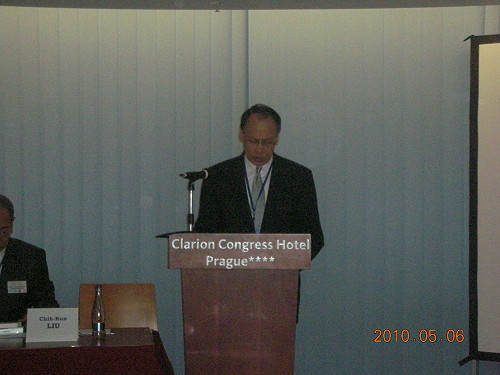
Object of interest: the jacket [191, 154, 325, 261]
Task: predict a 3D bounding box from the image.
[{"bbox_3d":[0.041,0.226,6.750,0.590,0.760,0.360,0,2,-1],"label":"jacket"}]

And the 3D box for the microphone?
[{"bbox_3d":[-0.230,-0.053,6.420,0.200,0.052,0.050,-2,2,-44],"label":"microphone"}]

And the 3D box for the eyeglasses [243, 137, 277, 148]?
[{"bbox_3d":[0.047,-0.212,6.680,0.142,0.045,0.140,4,20,-1],"label":"eyeglasses"}]

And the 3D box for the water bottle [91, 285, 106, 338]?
[{"bbox_3d":[-0.627,0.512,6.280,0.058,0.222,0.058,0,2,0],"label":"water bottle"}]

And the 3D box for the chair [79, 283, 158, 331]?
[{"bbox_3d":[-0.640,0.910,7.200,0.440,0.860,0.520,0,2,-1],"label":"chair"}]

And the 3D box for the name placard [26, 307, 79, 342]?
[{"bbox_3d":[-0.805,0.559,6.210,0.210,0.136,0.100,0,2,-2],"label":"name placard"}]

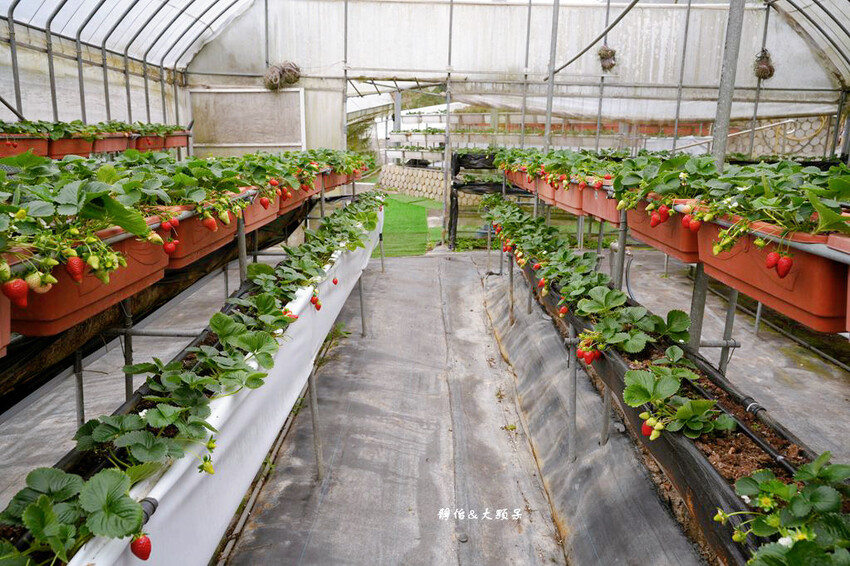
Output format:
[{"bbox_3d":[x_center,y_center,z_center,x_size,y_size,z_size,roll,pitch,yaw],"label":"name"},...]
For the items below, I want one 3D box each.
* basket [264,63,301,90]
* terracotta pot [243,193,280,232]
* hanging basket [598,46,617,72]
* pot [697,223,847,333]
[{"bbox_3d":[-1.617,-2.343,7.498,0.410,0.310,0.260,-1,13,-12],"label":"basket"},{"bbox_3d":[-0.771,-0.330,2.749,0.250,0.183,0.670,1,13,0],"label":"terracotta pot"},{"bbox_3d":[2.099,-2.577,7.601,0.200,0.310,0.190,1,12,0],"label":"hanging basket"},{"bbox_3d":[0.828,-0.059,1.502,0.250,0.183,0.670,1,13,0],"label":"pot"}]

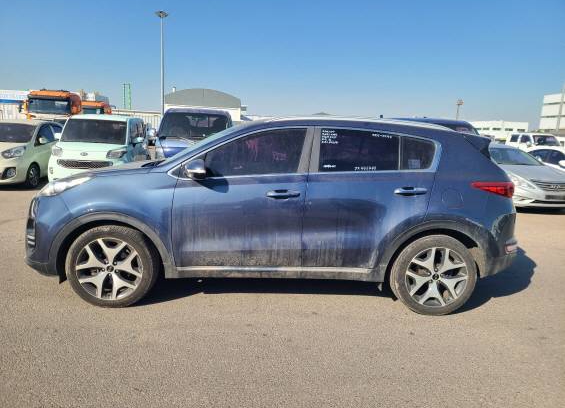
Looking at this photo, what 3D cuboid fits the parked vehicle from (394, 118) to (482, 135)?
[{"bbox_3d":[3.369,-1.222,11.453,1.820,1.950,5.000,1,9,-6],"label":"parked vehicle"}]

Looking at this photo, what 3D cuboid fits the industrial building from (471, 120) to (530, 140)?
[{"bbox_3d":[61.770,-21.172,130.803,20.000,7.550,16.000,3,9,2],"label":"industrial building"}]

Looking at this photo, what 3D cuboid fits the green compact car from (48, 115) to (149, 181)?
[{"bbox_3d":[-4.299,-1.302,10.298,1.600,1.700,3.600,1,10,-10],"label":"green compact car"}]

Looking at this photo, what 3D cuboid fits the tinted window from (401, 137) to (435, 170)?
[{"bbox_3d":[1.140,-0.420,3.576,0.310,0.290,0.060,2,-5,-3],"label":"tinted window"}]

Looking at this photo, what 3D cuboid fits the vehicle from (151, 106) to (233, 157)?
[{"bbox_3d":[-2.081,-1.524,11.513,1.750,1.950,5.060,2,9,-4],"label":"vehicle"}]

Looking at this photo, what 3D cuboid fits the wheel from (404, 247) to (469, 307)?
[{"bbox_3d":[1.281,0.600,3.590,0.515,0.515,0.190,2,9,-3],"label":"wheel"}]

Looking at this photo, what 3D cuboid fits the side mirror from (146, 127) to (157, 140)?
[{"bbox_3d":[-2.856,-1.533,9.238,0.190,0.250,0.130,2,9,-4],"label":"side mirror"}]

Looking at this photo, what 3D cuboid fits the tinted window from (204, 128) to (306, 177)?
[{"bbox_3d":[-0.213,-0.419,3.485,0.830,0.430,0.070,2,-5,-3],"label":"tinted window"}]

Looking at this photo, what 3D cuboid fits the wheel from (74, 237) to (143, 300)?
[{"bbox_3d":[-1.385,0.513,3.467,0.515,0.515,0.190,2,9,-3],"label":"wheel"}]

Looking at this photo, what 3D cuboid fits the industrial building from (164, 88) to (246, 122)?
[{"bbox_3d":[-16.840,-18.523,90.491,14.300,9.400,17.000,1,9,-10],"label":"industrial building"}]

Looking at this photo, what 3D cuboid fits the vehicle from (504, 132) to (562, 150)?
[{"bbox_3d":[12.031,-2.341,20.498,1.780,1.920,4.800,2,9,-2],"label":"vehicle"}]

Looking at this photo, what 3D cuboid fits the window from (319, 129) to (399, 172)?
[{"bbox_3d":[0.632,-0.426,3.468,0.665,0.368,0.070,2,-5,-4],"label":"window"}]

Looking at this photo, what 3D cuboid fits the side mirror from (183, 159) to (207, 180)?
[{"bbox_3d":[-0.685,-0.268,3.278,0.170,0.165,0.240,2,9,-3],"label":"side mirror"}]

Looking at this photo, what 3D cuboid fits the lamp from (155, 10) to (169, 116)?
[{"bbox_3d":[-10.590,-10.987,37.270,1.200,11.300,1.200,3,9,0],"label":"lamp"}]

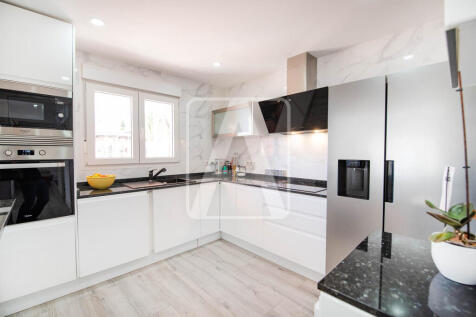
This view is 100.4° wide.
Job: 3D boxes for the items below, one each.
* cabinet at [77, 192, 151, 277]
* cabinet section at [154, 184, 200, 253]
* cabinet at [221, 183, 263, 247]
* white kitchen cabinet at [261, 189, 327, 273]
[{"bbox_3d":[-1.379,0.697,2.136,0.580,0.715,0.605,0,0,45],"label":"cabinet"},{"bbox_3d":[-0.896,0.686,2.568,0.586,0.699,0.580,-1,1,-42],"label":"cabinet section"},{"bbox_3d":[0.225,0.688,2.744,0.709,0.699,0.580,1,1,44],"label":"cabinet"},{"bbox_3d":[0.742,0.699,2.253,0.716,0.699,0.580,1,1,44],"label":"white kitchen cabinet"}]

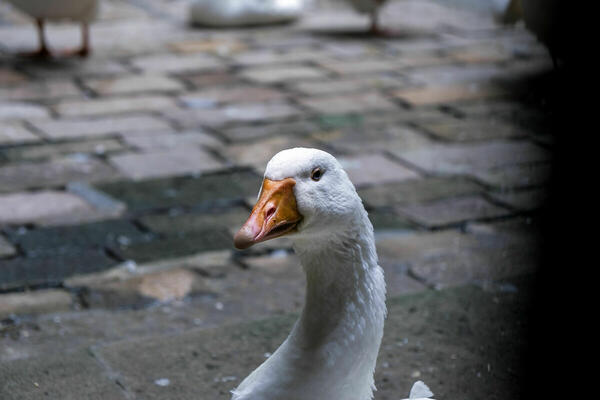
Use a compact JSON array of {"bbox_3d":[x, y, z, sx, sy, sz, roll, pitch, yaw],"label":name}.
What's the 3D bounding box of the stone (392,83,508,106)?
[{"bbox_3d":[0.321,-0.186,2.972,0.217,0.085,0.118,-6,19,-20],"label":"stone"}]

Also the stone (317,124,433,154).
[{"bbox_3d":[0.138,-0.076,2.615,0.180,0.085,0.159,-4,18,-15],"label":"stone"}]

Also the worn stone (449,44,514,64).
[{"bbox_3d":[0.441,-0.312,3.377,0.128,0.085,0.128,-3,18,-12],"label":"worn stone"}]

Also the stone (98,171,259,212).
[{"bbox_3d":[-0.179,0.024,2.286,0.268,0.085,0.168,-6,19,-21],"label":"stone"}]

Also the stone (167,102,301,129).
[{"bbox_3d":[-0.128,-0.131,2.779,0.251,0.085,0.107,-6,19,-21],"label":"stone"}]

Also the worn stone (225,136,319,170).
[{"bbox_3d":[-0.032,-0.047,2.517,0.171,0.085,0.153,-7,19,-23],"label":"worn stone"}]

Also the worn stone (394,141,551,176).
[{"bbox_3d":[0.318,-0.037,2.498,0.258,0.085,0.124,-6,19,-19],"label":"worn stone"}]

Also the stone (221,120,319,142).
[{"bbox_3d":[-0.058,-0.091,2.656,0.170,0.085,0.083,-6,19,-20],"label":"stone"}]

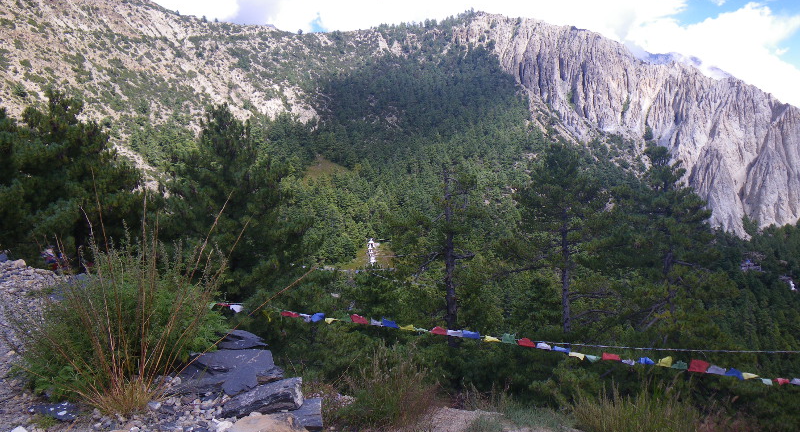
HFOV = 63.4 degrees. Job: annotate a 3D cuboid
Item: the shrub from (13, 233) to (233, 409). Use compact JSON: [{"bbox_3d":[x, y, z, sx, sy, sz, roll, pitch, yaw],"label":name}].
[{"bbox_3d":[-2.096,0.790,4.800,1.570,1.270,1.350,-1,2,0],"label":"shrub"}]

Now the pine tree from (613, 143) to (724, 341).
[{"bbox_3d":[8.921,1.113,21.500,3.720,7.110,3.700,-1,2,0],"label":"pine tree"}]

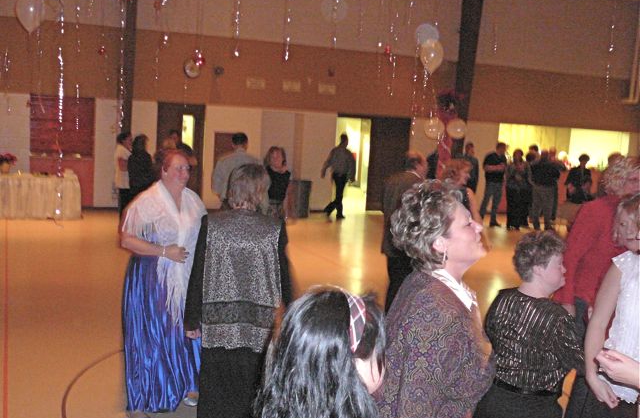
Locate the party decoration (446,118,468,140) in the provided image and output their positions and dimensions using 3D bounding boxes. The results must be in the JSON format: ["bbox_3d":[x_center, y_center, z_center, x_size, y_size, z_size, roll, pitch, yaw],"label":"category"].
[{"bbox_3d":[1.941,-1.137,9.200,0.280,0.290,0.280,3,6,0],"label":"party decoration"}]

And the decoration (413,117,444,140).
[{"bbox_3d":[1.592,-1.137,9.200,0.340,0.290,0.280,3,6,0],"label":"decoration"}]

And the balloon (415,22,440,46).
[{"bbox_3d":[1.562,-2.535,9.400,0.340,0.340,0.320,3,6,0],"label":"balloon"}]

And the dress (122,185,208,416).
[{"bbox_3d":[-0.898,0.498,3.763,0.500,1.319,0.420,-2,8,-36],"label":"dress"}]

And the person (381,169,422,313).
[{"bbox_3d":[0.855,0.336,6.153,0.400,1.740,0.540,-3,9,-40],"label":"person"}]

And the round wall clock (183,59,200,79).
[{"bbox_3d":[-2.610,-2.847,13.175,0.370,0.390,0.150,1,7,-16],"label":"round wall clock"}]

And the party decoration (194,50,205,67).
[{"bbox_3d":[-1.676,-2.093,9.000,0.140,0.240,0.130,3,6,0],"label":"party decoration"}]

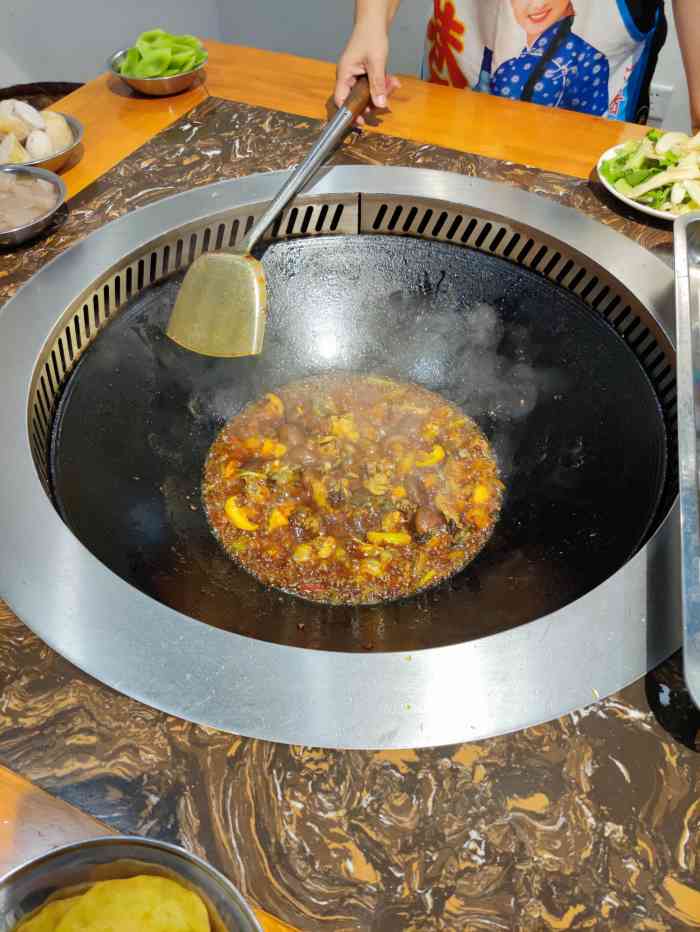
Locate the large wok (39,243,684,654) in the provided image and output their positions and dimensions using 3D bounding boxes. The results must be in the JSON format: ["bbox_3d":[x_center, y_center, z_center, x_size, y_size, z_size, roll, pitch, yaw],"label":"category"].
[{"bbox_3d":[0.009,-0.019,0.787,0.615,0.170,0.615,1,50,0],"label":"large wok"}]

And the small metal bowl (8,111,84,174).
[{"bbox_3d":[-0.418,-0.405,0.897,0.153,0.045,0.153,0,50,0],"label":"small metal bowl"}]

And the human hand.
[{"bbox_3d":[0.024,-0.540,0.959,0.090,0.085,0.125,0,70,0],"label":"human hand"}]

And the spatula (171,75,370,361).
[{"bbox_3d":[-0.061,-0.348,0.875,0.115,0.060,0.530,15,63,19],"label":"spatula"}]

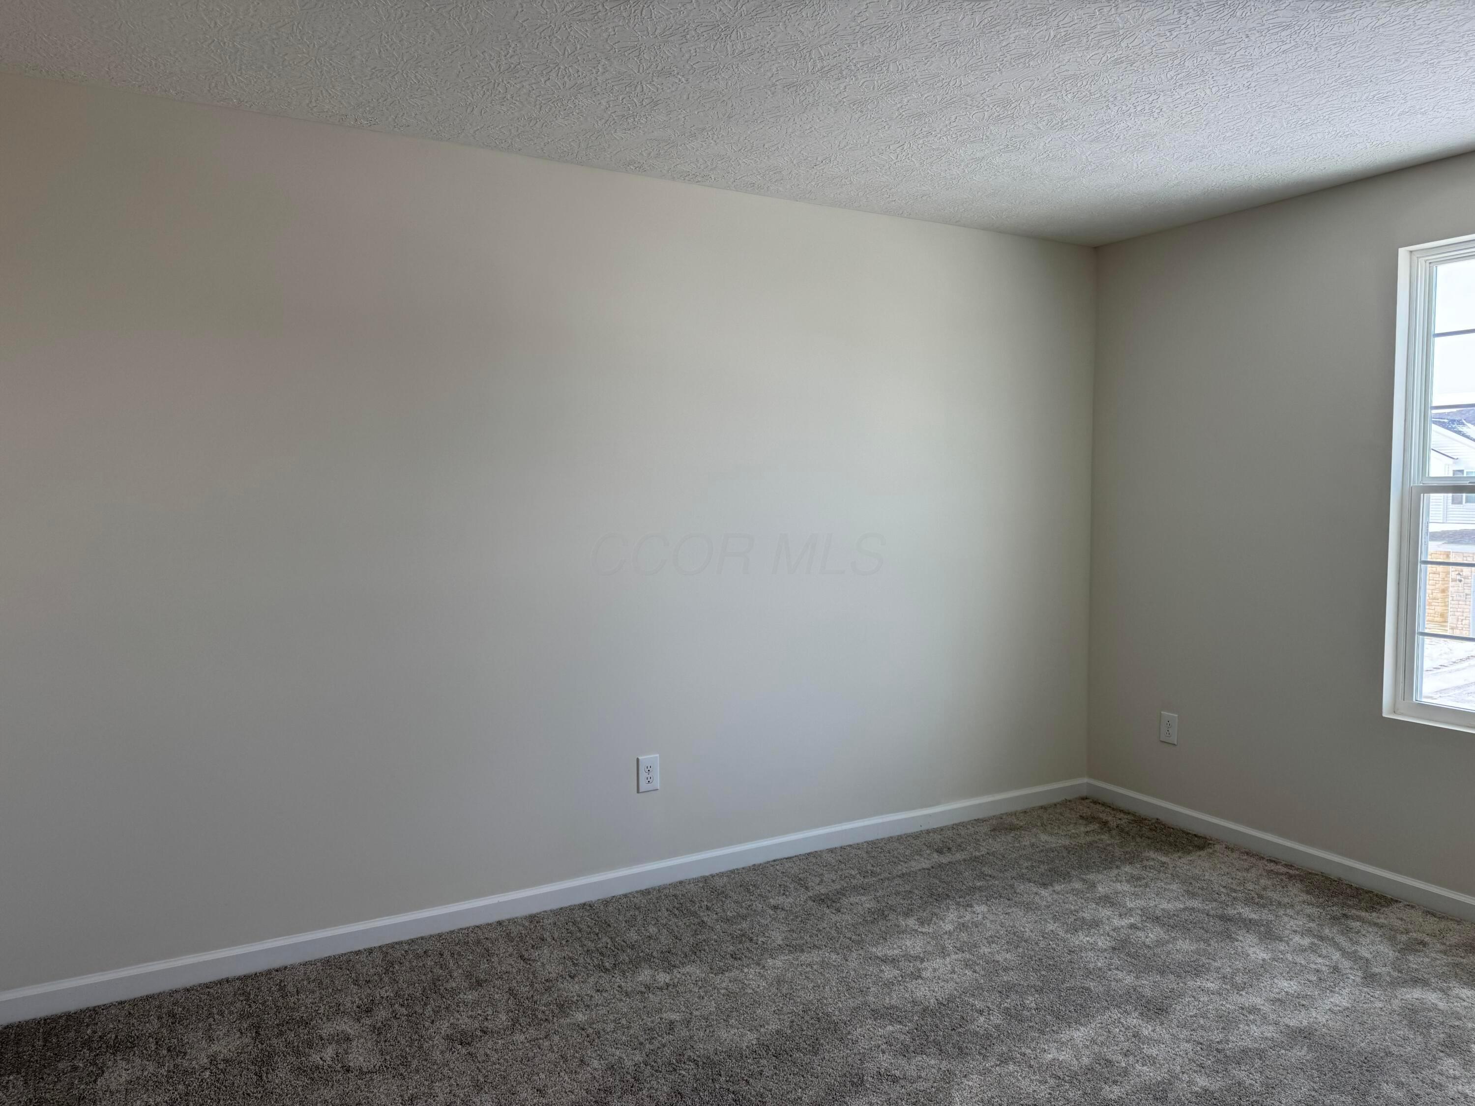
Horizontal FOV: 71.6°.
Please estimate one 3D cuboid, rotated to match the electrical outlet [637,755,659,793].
[{"bbox_3d":[-0.305,0.762,3.518,0.079,0.124,0.008,-2,4,-29],"label":"electrical outlet"}]

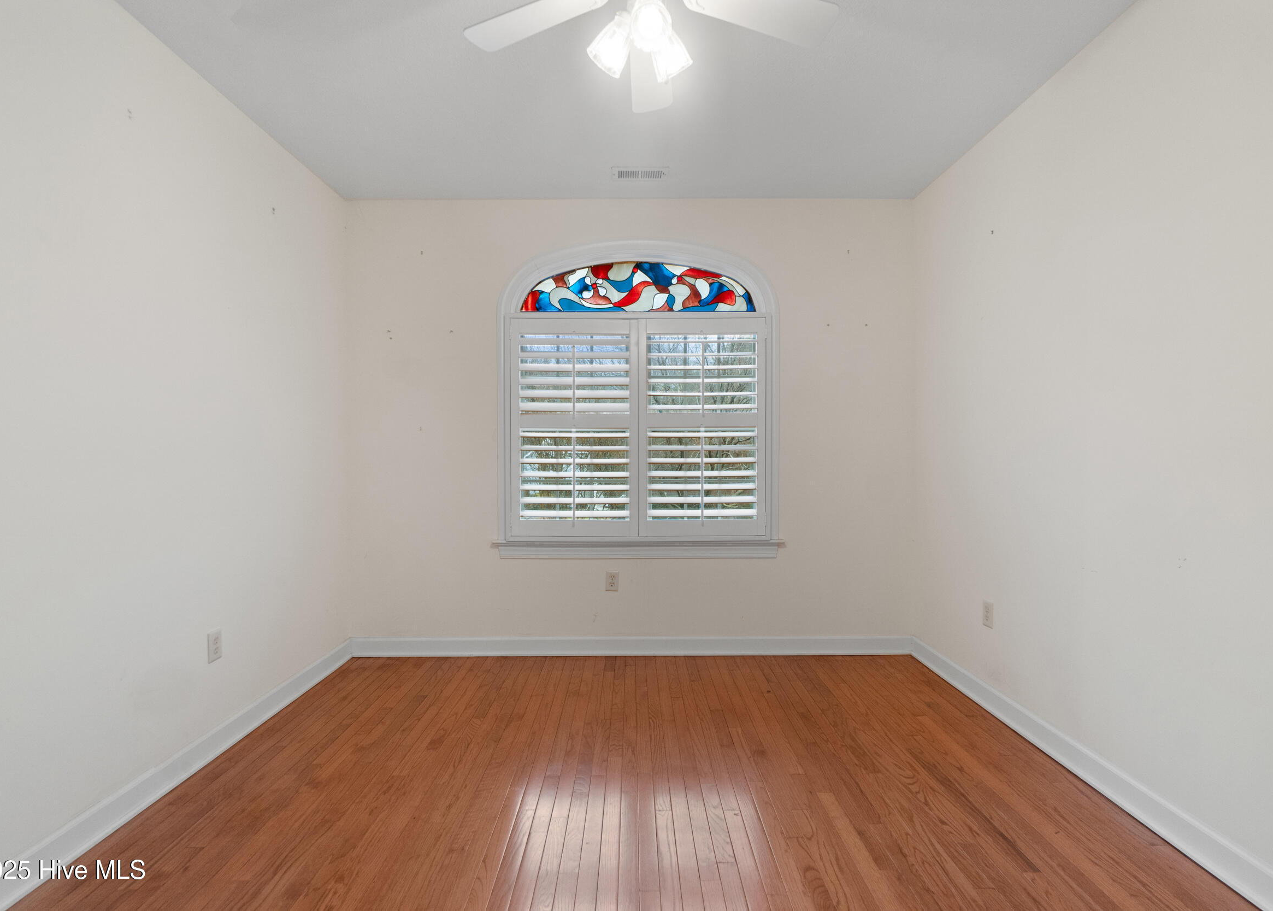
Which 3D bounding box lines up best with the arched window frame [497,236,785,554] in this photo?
[{"bbox_3d":[0.003,-0.334,3.360,1.680,1.880,0.120,0,0,0],"label":"arched window frame"}]

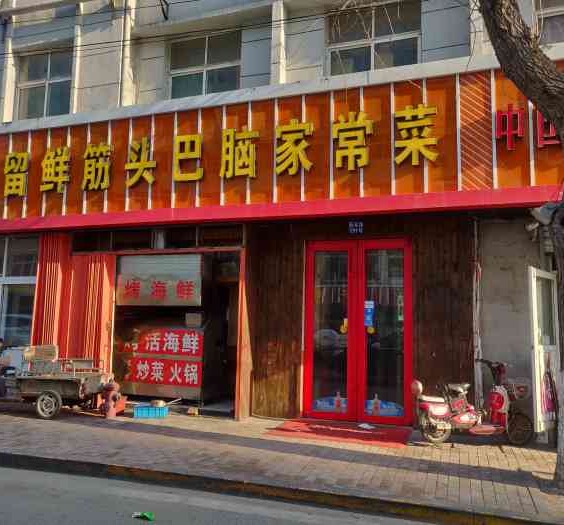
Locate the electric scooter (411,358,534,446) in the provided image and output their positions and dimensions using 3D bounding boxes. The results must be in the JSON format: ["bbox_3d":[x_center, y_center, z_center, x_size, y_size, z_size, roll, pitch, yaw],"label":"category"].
[{"bbox_3d":[2.537,1.833,6.685,1.550,1.080,0.620,1,-7,1],"label":"electric scooter"}]

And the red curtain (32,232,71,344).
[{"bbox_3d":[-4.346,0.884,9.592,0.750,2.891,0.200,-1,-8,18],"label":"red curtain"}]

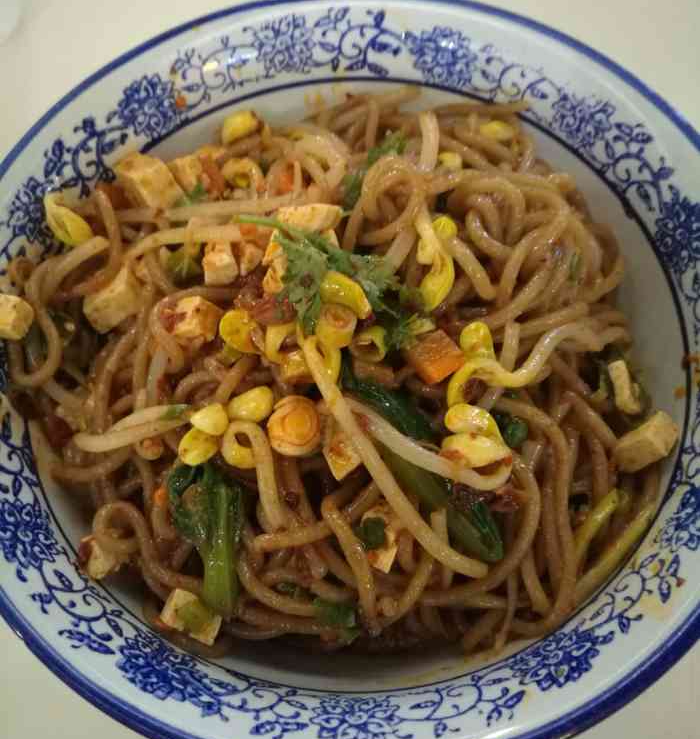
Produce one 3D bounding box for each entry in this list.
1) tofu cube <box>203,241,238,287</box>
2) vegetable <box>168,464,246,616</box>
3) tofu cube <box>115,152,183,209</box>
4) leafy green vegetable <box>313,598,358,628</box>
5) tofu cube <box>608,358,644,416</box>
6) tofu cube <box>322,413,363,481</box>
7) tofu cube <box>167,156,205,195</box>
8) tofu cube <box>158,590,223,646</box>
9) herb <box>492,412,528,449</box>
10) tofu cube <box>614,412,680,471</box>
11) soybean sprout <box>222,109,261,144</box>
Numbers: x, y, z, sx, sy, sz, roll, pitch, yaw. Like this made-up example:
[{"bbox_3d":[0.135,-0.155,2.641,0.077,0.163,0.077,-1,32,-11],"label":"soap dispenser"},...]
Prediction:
[{"bbox_3d":[-0.039,-0.031,0.217,0.009,0.010,0.009,6,68,4],"label":"tofu cube"},{"bbox_3d":[-0.037,0.044,0.188,0.020,0.011,0.039,-7,67,-2],"label":"vegetable"},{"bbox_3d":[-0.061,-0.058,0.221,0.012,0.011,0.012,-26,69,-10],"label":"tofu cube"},{"bbox_3d":[-0.004,0.062,0.186,0.012,0.006,0.009,7,67,4],"label":"leafy green vegetable"},{"bbox_3d":[0.077,0.005,0.203,0.007,0.008,0.013,-7,67,-3],"label":"tofu cube"},{"bbox_3d":[-0.002,0.021,0.196,0.009,0.010,0.013,-39,72,-13],"label":"tofu cube"},{"bbox_3d":[-0.055,-0.065,0.243,0.011,0.010,0.011,-20,68,-7],"label":"tofu cube"},{"bbox_3d":[-0.043,0.068,0.198,0.015,0.009,0.009,24,70,11],"label":"tofu cube"},{"bbox_3d":[0.042,0.016,0.191,0.009,0.005,0.009,4,67,2],"label":"herb"},{"bbox_3d":[0.079,0.019,0.193,0.014,0.010,0.009,-28,70,-11],"label":"tofu cube"},{"bbox_3d":[-0.034,-0.076,0.228,0.011,0.008,0.008,-25,69,-10],"label":"soybean sprout"}]

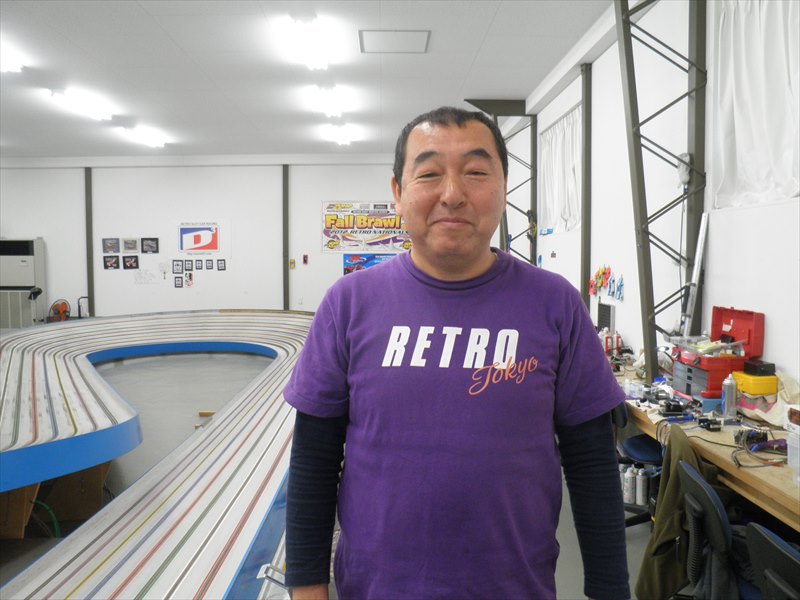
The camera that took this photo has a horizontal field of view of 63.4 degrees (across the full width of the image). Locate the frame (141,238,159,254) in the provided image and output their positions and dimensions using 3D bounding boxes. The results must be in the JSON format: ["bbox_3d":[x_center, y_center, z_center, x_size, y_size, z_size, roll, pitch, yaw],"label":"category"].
[{"bbox_3d":[-4.442,-0.958,11.495,0.298,0.272,0.020,-1,4,-1],"label":"frame"}]

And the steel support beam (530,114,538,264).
[{"bbox_3d":[1.592,-0.628,7.682,0.057,3.058,0.100,-1,4,-1],"label":"steel support beam"}]

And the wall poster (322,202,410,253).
[{"bbox_3d":[-0.505,-1.289,11.544,1.733,0.936,0.012,-1,4,-1],"label":"wall poster"}]

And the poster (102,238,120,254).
[{"bbox_3d":[-5.125,-0.958,11.483,0.295,0.269,0.020,-1,4,-1],"label":"poster"}]

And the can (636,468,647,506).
[{"bbox_3d":[1.393,1.078,3.723,0.063,0.214,0.063,-1,4,0],"label":"can"}]

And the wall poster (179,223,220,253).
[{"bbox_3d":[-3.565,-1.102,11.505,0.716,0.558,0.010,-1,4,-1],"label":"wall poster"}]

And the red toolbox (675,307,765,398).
[{"bbox_3d":[1.541,0.246,3.161,0.285,0.400,0.330,-1,4,-4],"label":"red toolbox"}]

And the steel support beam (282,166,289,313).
[{"bbox_3d":[-2.024,-0.865,11.526,0.100,3.066,0.057,-1,4,-1],"label":"steel support beam"}]

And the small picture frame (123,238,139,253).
[{"bbox_3d":[-4.783,-0.957,11.489,0.290,0.273,0.020,-1,4,-1],"label":"small picture frame"}]

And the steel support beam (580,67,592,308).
[{"bbox_3d":[1.628,-0.480,5.652,0.057,3.058,0.100,-1,4,-1],"label":"steel support beam"}]

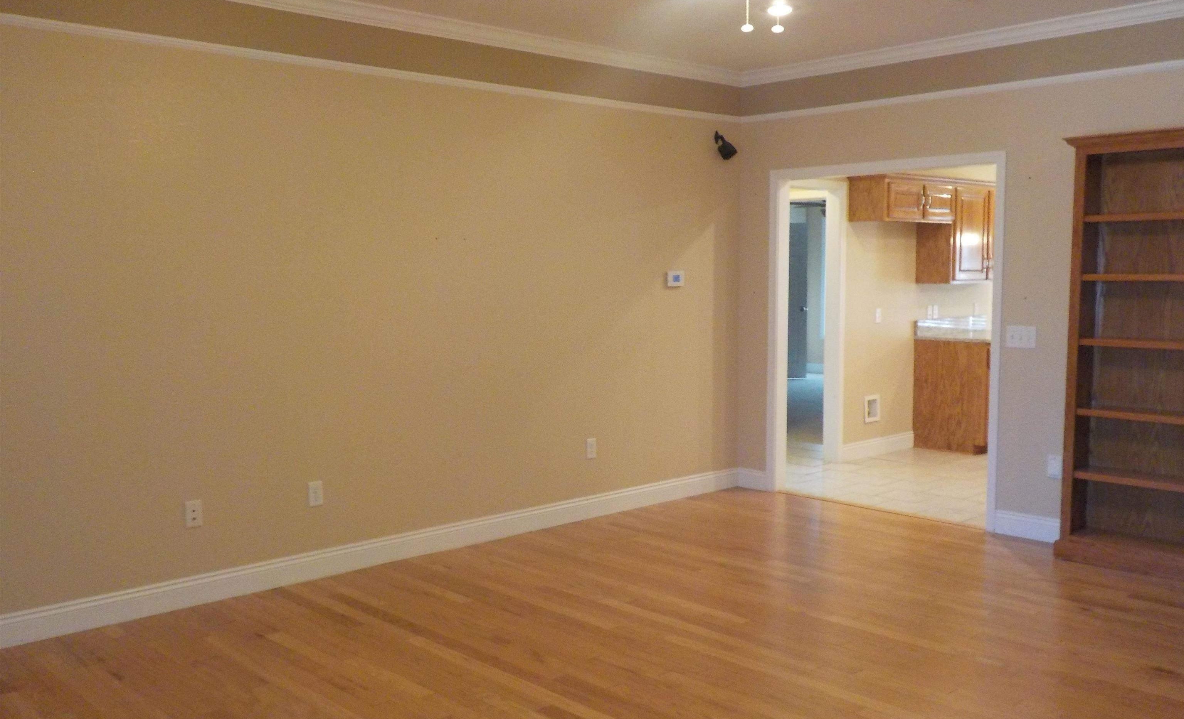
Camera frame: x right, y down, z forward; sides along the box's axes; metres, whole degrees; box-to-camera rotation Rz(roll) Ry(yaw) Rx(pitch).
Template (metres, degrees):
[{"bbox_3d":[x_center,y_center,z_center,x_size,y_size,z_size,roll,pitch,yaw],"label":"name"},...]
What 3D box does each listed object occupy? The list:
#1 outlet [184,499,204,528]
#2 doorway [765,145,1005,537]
[{"bbox_3d":[-1.750,0.681,4.517,0.070,0.114,0.010,-5,7,-41],"label":"outlet"},{"bbox_3d":[1.738,-0.127,6.202,1.527,2.096,0.155,5,7,44],"label":"doorway"}]

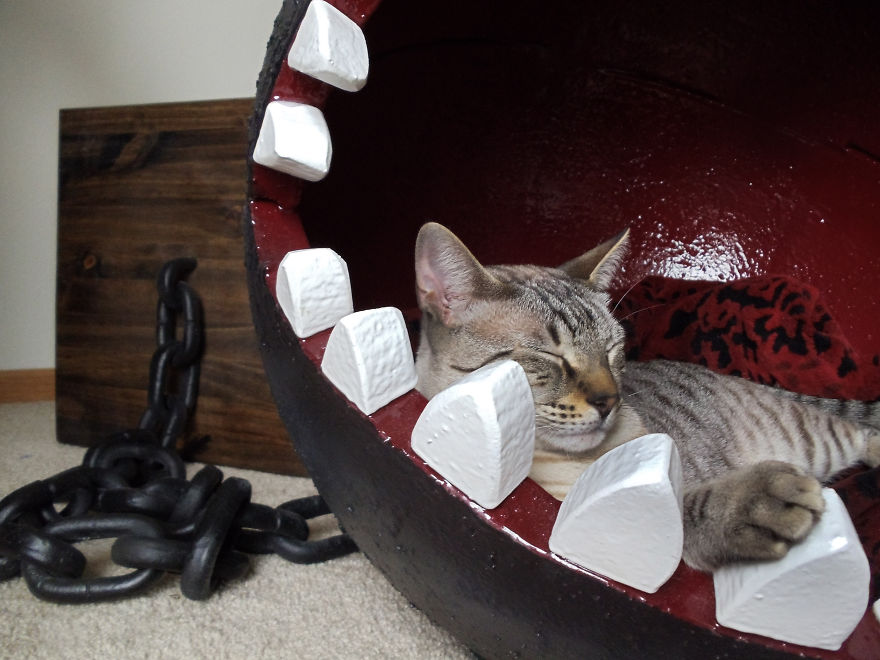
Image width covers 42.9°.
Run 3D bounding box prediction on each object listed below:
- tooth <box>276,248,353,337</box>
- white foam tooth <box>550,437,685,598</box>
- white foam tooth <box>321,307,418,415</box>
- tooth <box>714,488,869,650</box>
[{"bbox_3d":[-0.060,-0.024,0.532,0.027,0.035,0.034,-15,48,-23],"label":"tooth"},{"bbox_3d":[0.078,0.068,0.447,0.049,0.062,0.027,22,41,9],"label":"white foam tooth"},{"bbox_3d":[-0.032,0.007,0.498,0.028,0.042,0.035,-28,55,-30],"label":"white foam tooth"},{"bbox_3d":[0.143,0.092,0.440,0.050,0.061,0.027,13,39,-2],"label":"tooth"}]

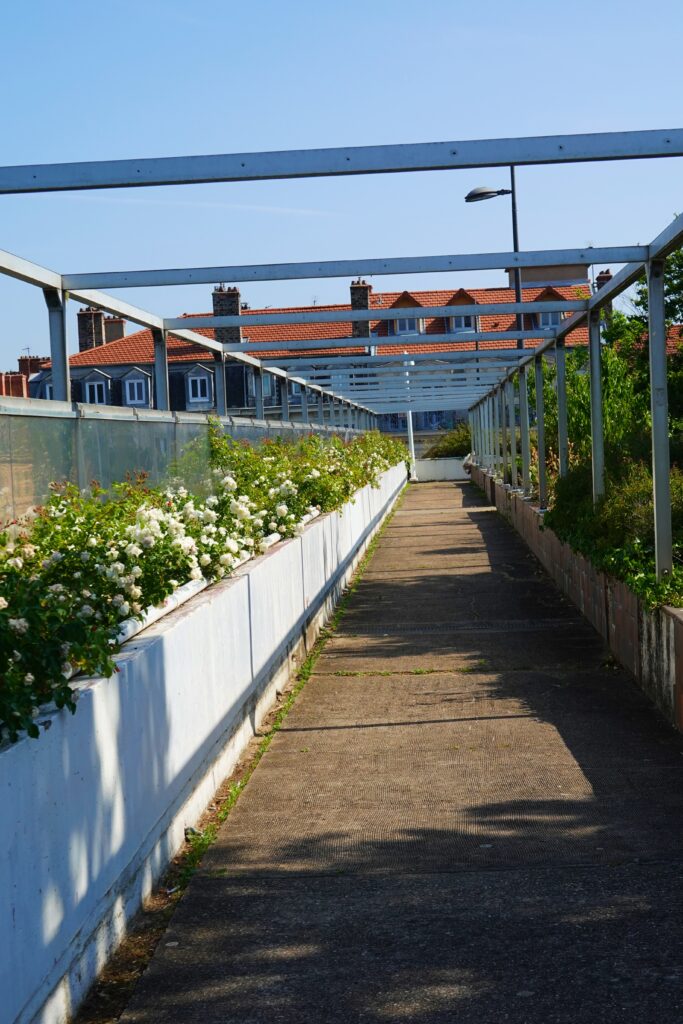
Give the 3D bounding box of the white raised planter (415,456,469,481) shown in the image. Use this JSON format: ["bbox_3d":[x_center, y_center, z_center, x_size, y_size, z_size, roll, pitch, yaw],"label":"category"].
[{"bbox_3d":[3.569,-1.508,58.882,2.170,0.780,0.850,-2,2,3],"label":"white raised planter"}]

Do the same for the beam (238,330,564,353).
[{"bbox_3d":[0.459,-1.662,16.085,3.232,0.080,0.075,-2,2,3],"label":"beam"}]

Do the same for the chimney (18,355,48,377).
[{"bbox_3d":[-19.569,-9.260,105.000,2.000,1.550,0.900,-2,2,3],"label":"chimney"}]

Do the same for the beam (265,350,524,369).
[{"bbox_3d":[0.658,-1.822,19.576,3.232,0.080,0.075,-2,2,3],"label":"beam"}]

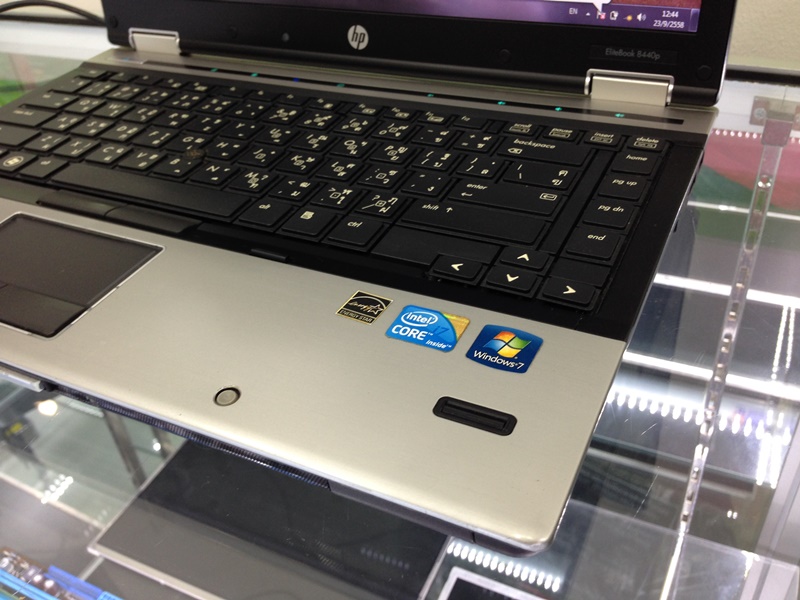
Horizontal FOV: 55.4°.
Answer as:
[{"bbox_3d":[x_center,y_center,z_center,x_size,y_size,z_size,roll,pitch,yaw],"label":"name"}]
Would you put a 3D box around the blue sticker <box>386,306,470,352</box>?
[{"bbox_3d":[0.008,0.008,0.220,0.021,0.001,0.016,11,40,21],"label":"blue sticker"}]

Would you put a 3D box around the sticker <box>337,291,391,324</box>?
[{"bbox_3d":[-0.011,0.002,0.231,0.013,0.001,0.013,16,42,26],"label":"sticker"}]

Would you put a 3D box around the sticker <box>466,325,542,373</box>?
[{"bbox_3d":[0.029,0.013,0.211,0.018,0.001,0.017,14,41,24],"label":"sticker"}]

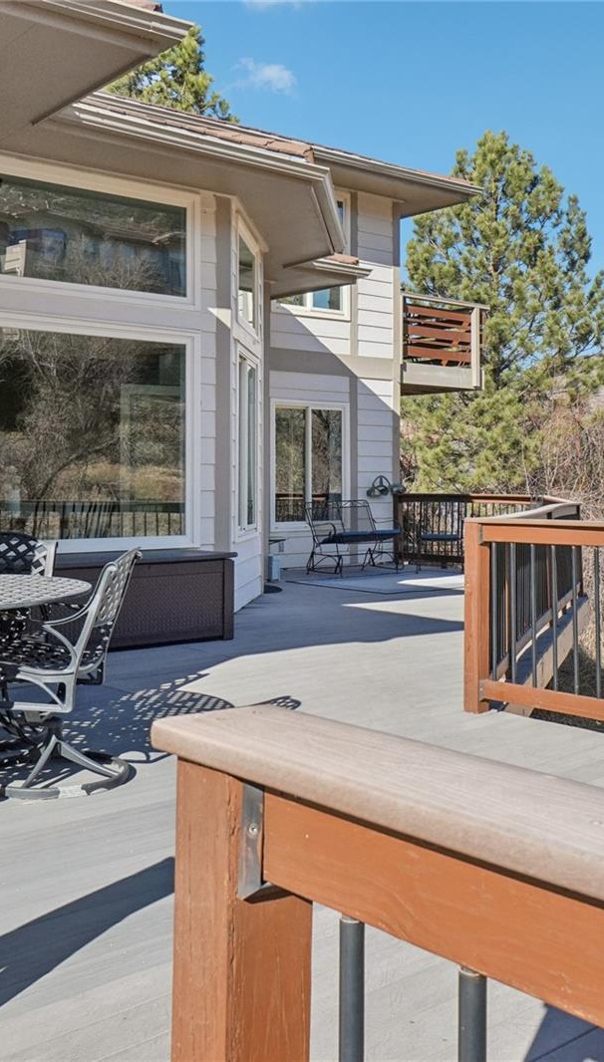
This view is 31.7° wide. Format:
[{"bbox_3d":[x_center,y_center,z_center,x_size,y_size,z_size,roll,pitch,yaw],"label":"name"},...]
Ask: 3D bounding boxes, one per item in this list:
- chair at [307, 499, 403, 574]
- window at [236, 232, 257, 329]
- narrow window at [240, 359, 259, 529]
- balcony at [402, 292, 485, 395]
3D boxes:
[{"bbox_3d":[0.660,0.091,13.466,1.120,0.880,0.720,-2,3,-37],"label":"chair"},{"bbox_3d":[-0.490,-2.233,9.614,0.100,0.730,1.200,0,2,6],"label":"window"},{"bbox_3d":[-0.475,-0.774,9.676,0.100,1.470,1.200,0,2,6],"label":"narrow window"},{"bbox_3d":[1.368,-2.686,16.073,1.650,1.270,2.200,-2,3,-37],"label":"balcony"}]

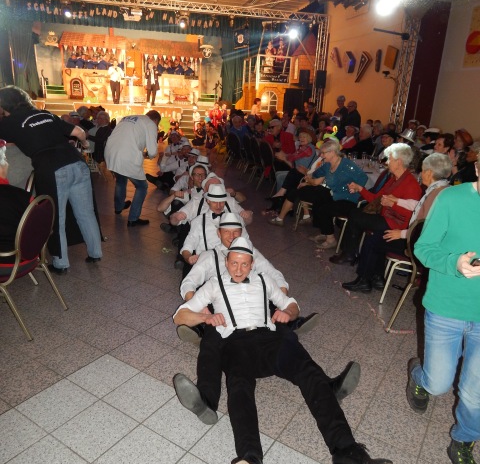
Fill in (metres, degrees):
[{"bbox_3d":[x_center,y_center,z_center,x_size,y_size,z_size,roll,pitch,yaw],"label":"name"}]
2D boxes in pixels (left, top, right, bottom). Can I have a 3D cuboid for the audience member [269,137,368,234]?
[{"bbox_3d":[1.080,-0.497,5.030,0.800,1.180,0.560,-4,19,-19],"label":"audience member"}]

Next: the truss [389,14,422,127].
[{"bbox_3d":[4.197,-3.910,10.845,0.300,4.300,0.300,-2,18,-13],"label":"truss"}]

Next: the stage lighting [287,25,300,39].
[{"bbox_3d":[1.898,-7.114,15.088,0.420,0.480,0.400,8,18,14],"label":"stage lighting"}]

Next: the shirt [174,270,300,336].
[{"bbox_3d":[-0.030,0.478,2.840,0.770,0.290,0.530,0,48,-8],"label":"shirt"}]

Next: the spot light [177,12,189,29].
[{"bbox_3d":[-1.925,-7.082,14.239,0.400,0.480,0.400,4,18,3],"label":"spot light"}]

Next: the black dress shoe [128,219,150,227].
[{"bbox_3d":[-1.278,-0.144,5.348,0.290,0.105,0.105,-7,20,-28],"label":"black dress shoe"}]

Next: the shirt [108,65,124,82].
[{"bbox_3d":[-5.199,-6.673,17.900,0.620,0.680,0.340,1,18,-5],"label":"shirt"}]

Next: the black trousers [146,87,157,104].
[{"bbox_3d":[-3.994,-6.264,19.300,0.420,0.920,0.260,-2,18,-14],"label":"black trousers"}]

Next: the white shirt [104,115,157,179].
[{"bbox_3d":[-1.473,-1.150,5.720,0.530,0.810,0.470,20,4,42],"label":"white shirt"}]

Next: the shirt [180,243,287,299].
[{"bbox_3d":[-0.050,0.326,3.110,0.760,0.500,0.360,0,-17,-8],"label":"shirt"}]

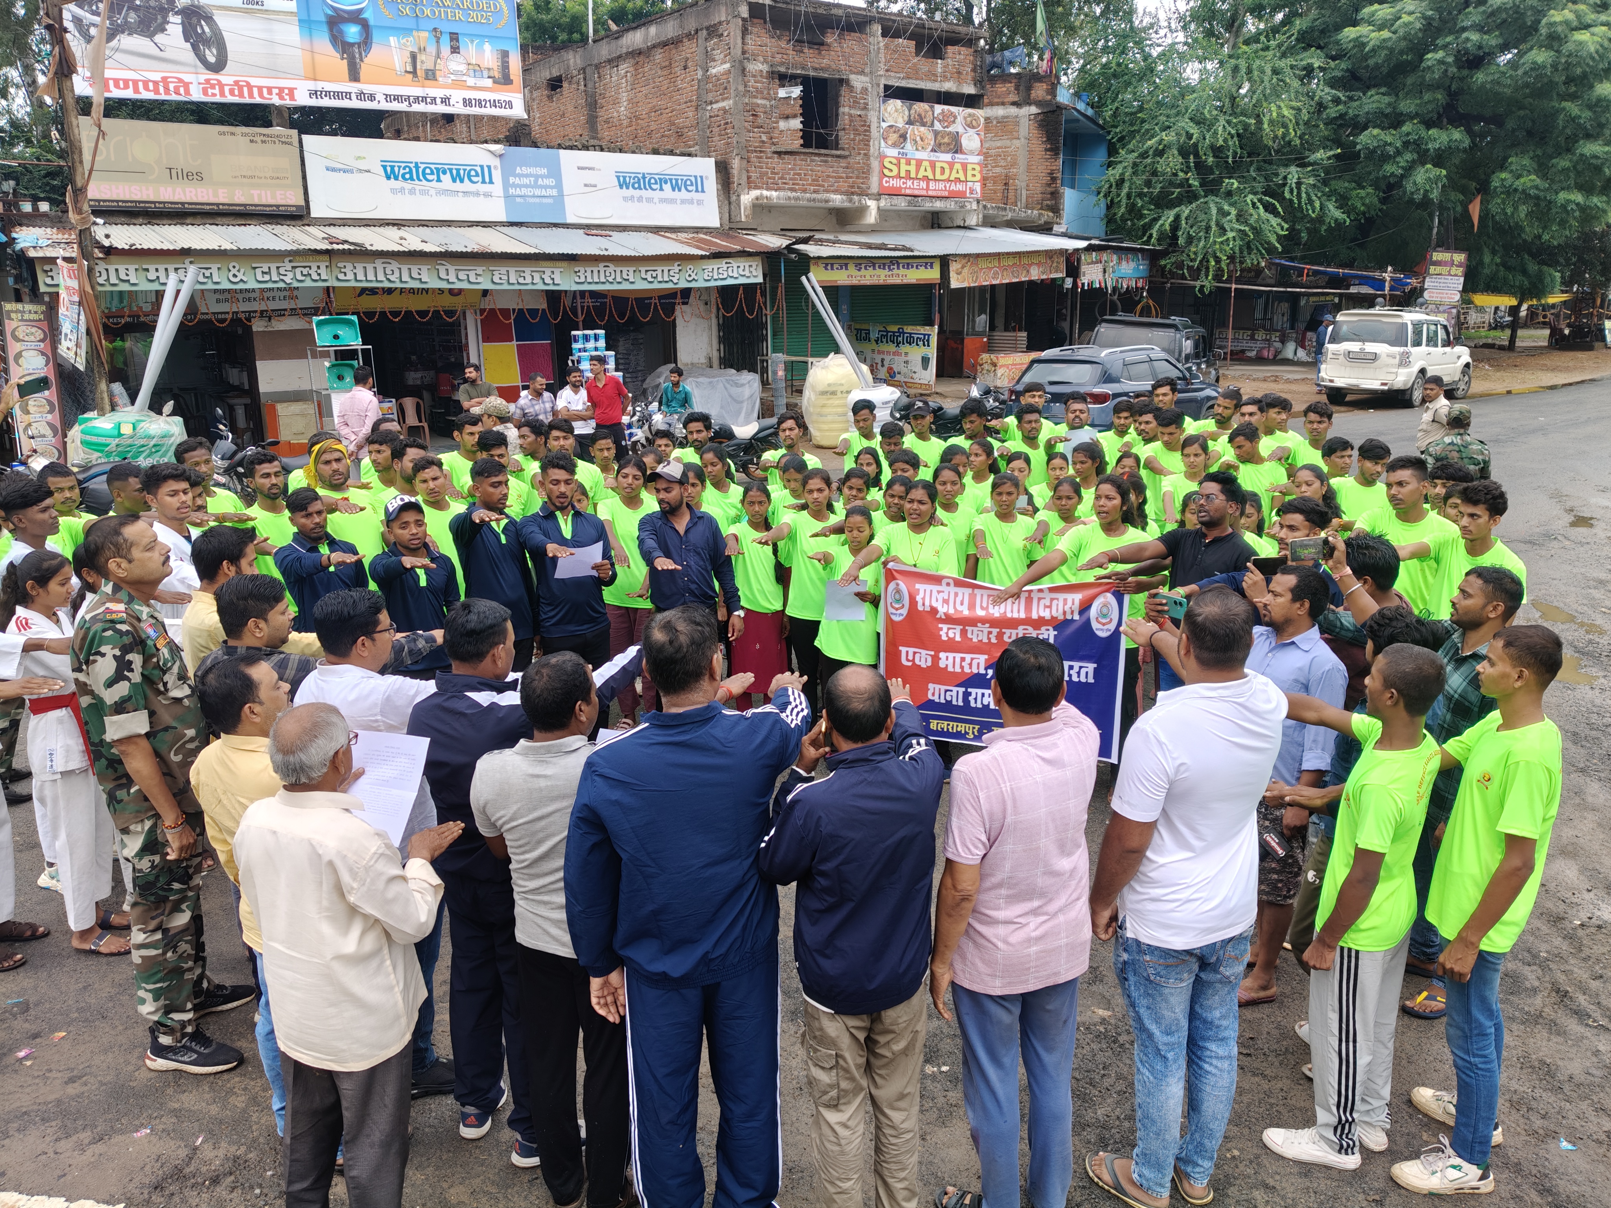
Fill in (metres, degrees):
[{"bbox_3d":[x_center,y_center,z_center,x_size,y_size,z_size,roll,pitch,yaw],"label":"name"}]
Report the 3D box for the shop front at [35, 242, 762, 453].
[{"bbox_3d":[-5.400,-4.050,18.900,10.900,3.100,1.800,-10,17,-32],"label":"shop front"}]

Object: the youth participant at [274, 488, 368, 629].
[{"bbox_3d":[-2.125,0.326,5.418,0.540,1.680,0.550,-7,15,-22],"label":"youth participant"}]

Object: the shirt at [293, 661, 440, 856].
[{"bbox_3d":[-1.260,0.487,3.611,0.500,0.720,0.450,10,18,38],"label":"shirt"}]

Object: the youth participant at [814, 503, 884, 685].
[{"bbox_3d":[0.264,0.261,6.058,0.480,1.500,0.500,1,14,7],"label":"youth participant"}]

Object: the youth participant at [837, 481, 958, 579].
[{"bbox_3d":[0.534,0.180,6.131,0.550,1.575,0.620,3,16,11],"label":"youth participant"}]

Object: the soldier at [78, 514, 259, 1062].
[{"bbox_3d":[-2.115,0.613,4.091,0.480,1.780,0.520,-4,16,-14],"label":"soldier"}]

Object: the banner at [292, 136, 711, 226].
[{"bbox_3d":[-4.447,-6.727,19.447,6.672,1.138,0.100,-8,17,-28],"label":"banner"}]

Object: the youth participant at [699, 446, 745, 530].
[{"bbox_3d":[-0.511,-0.177,7.342,0.450,1.560,0.520,2,16,10],"label":"youth participant"}]

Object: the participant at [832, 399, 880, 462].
[{"bbox_3d":[0.356,-0.608,8.677,0.480,1.690,0.580,1,16,6],"label":"participant"}]

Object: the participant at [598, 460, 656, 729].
[{"bbox_3d":[-0.958,-0.046,6.835,0.470,1.560,0.480,-2,14,-5],"label":"participant"}]

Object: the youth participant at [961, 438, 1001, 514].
[{"bbox_3d":[1.159,-0.321,8.094,0.460,1.540,0.420,3,15,16],"label":"youth participant"}]

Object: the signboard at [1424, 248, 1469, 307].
[{"bbox_3d":[17.454,-8.924,33.000,1.080,1.500,0.080,12,19,36],"label":"signboard"}]

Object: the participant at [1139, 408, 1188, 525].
[{"bbox_3d":[2.367,-0.455,8.080,0.480,1.690,0.580,1,16,5],"label":"participant"}]

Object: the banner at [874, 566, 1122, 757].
[{"bbox_3d":[0.952,0.289,6.042,1.220,0.930,0.100,5,17,20],"label":"banner"}]

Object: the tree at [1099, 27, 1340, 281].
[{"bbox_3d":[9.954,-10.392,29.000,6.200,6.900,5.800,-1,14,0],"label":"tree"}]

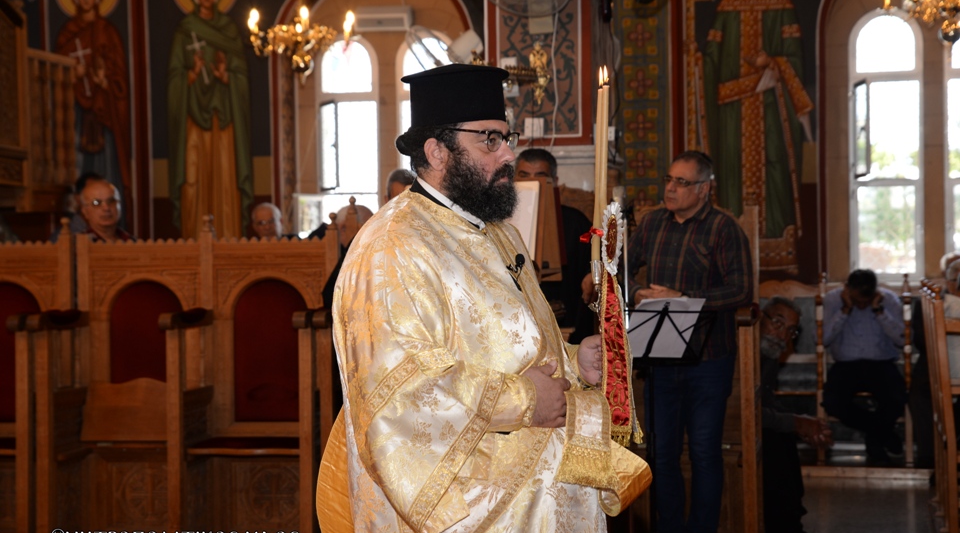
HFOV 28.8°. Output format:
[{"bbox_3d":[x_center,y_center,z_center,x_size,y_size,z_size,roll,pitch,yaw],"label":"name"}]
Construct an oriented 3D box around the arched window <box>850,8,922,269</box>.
[{"bbox_3d":[2.721,-0.810,12.500,0.490,1.780,0.110,-1,0,15],"label":"arched window"}]

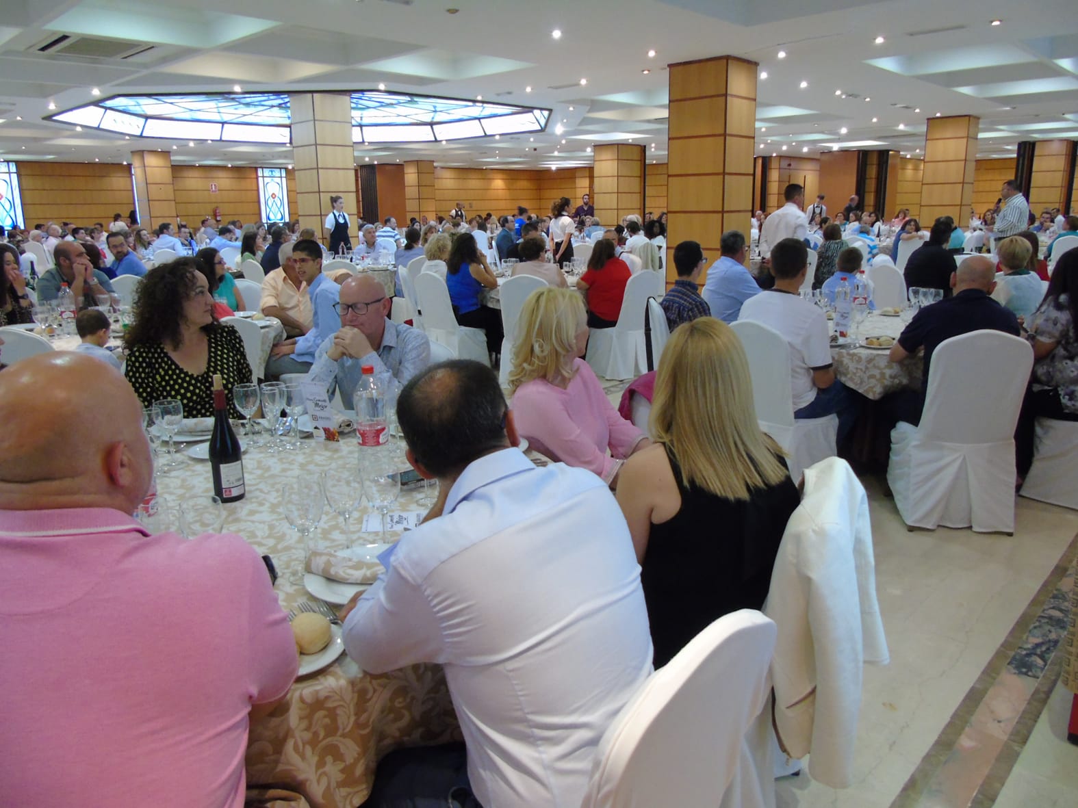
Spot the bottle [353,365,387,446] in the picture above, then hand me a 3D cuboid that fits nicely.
[{"bbox_3d":[-0.462,0.061,2.177,0.091,0.332,0.091,-1,14,0],"label":"bottle"}]

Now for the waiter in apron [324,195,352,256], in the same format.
[{"bbox_3d":[-2.816,-2.055,11.021,0.450,1.700,0.340,-11,17,-34],"label":"waiter in apron"}]

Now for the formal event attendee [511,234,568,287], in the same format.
[{"bbox_3d":[0.008,-0.835,6.816,0.500,1.260,0.780,3,15,15],"label":"formal event attendee"}]

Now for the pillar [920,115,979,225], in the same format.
[{"bbox_3d":[8.972,-4.577,17.097,0.800,3.262,0.800,12,19,42],"label":"pillar"}]

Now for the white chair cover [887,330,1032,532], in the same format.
[{"bbox_3d":[2.007,0.079,3.785,0.470,0.960,0.550,2,14,10],"label":"white chair cover"}]

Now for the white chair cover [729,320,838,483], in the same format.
[{"bbox_3d":[1.211,0.029,4.013,0.550,0.950,0.470,-14,19,-41],"label":"white chair cover"}]

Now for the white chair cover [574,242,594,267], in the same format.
[{"bbox_3d":[0.721,-2.138,12.664,0.460,0.950,0.530,-1,14,0],"label":"white chair cover"}]

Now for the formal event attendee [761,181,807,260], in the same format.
[{"bbox_3d":[2.707,-1.566,8.640,0.550,1.740,0.360,8,17,31],"label":"formal event attendee"}]

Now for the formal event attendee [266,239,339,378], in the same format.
[{"bbox_3d":[-1.501,-0.327,4.788,0.740,1.337,0.480,-4,15,-13],"label":"formal event attendee"}]

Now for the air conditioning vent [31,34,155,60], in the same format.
[{"bbox_3d":[-4.362,-3.499,7.633,0.990,0.080,0.880,13,20,42],"label":"air conditioning vent"}]

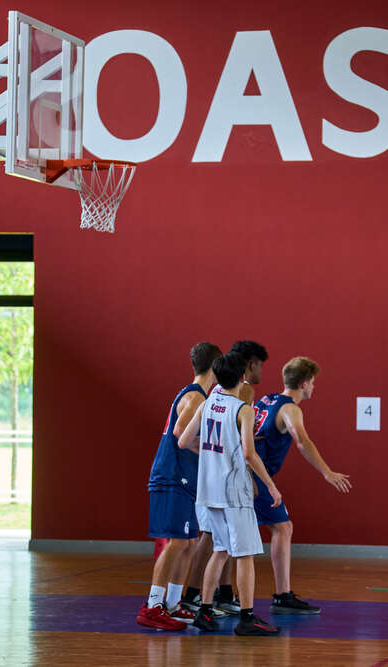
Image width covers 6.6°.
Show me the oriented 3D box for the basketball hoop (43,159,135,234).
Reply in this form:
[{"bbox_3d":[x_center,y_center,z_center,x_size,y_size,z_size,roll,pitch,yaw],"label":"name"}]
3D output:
[{"bbox_3d":[-0.686,-0.940,22.722,0.610,0.490,0.470,1,-2,12],"label":"basketball hoop"}]

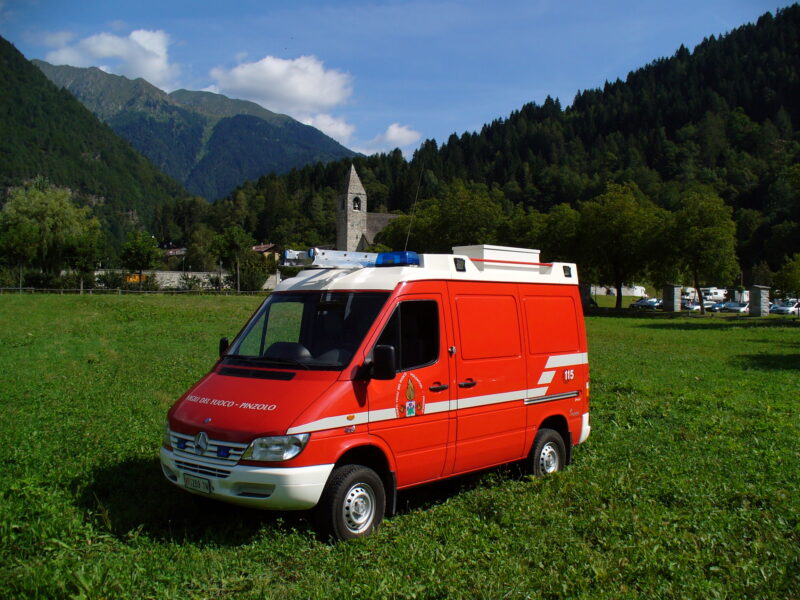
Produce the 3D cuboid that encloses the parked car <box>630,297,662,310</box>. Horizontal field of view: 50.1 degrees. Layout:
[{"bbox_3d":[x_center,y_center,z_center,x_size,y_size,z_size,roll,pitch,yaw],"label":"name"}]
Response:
[{"bbox_3d":[31.422,0.484,109.000,4.300,1.450,1.750,0,0,-34],"label":"parked car"}]

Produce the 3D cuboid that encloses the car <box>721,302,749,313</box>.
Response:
[{"bbox_3d":[42.753,0.973,108.000,4.250,1.450,1.750,0,0,-38],"label":"car"}]

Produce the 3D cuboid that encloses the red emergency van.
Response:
[{"bbox_3d":[-0.053,0.738,8.640,2.000,2.620,4.880,0,0,40],"label":"red emergency van"}]

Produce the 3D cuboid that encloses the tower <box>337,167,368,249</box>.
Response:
[{"bbox_3d":[-8.925,-13.285,160.000,4.300,24.000,4.300,0,0,-32],"label":"tower"}]

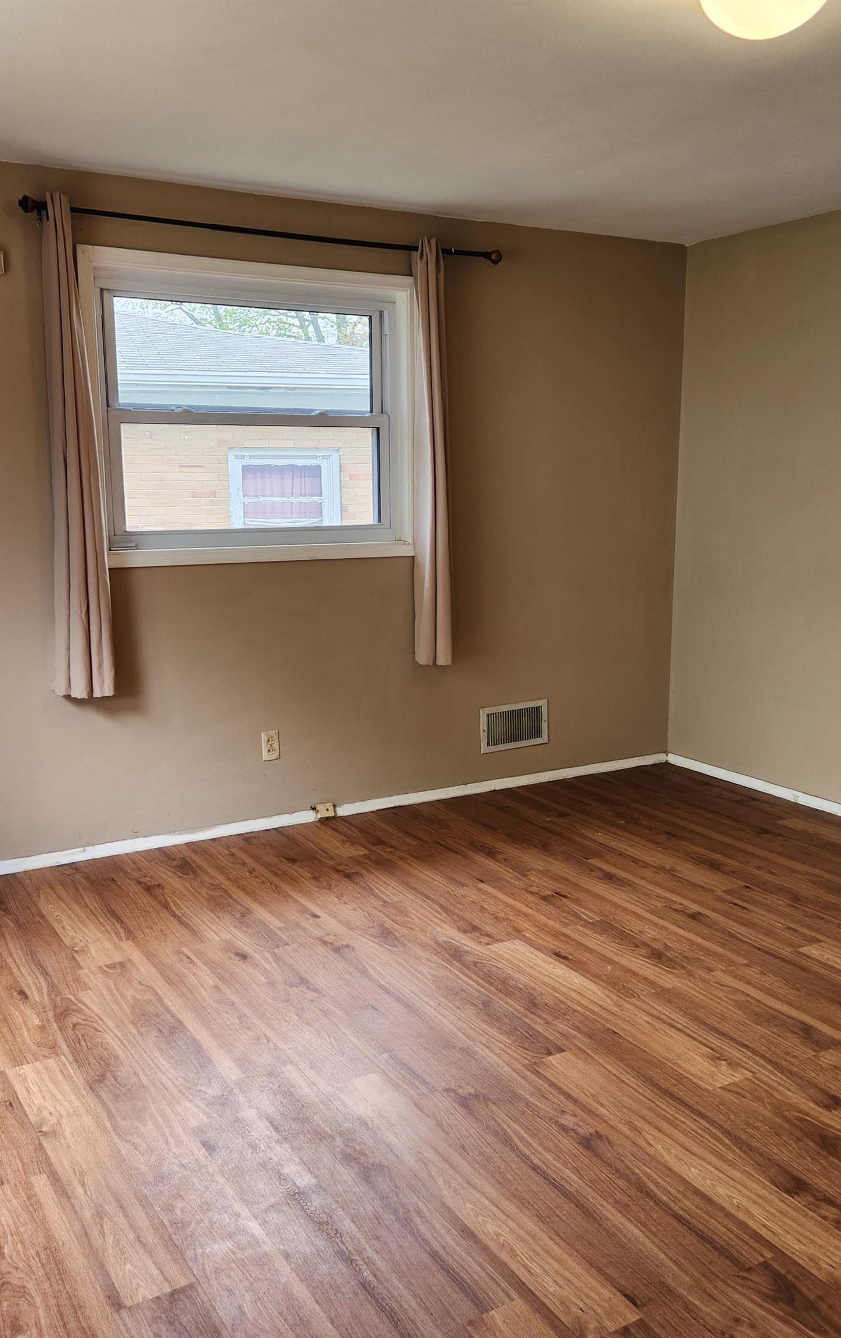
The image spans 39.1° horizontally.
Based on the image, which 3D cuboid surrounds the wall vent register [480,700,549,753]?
[{"bbox_3d":[0.426,0.258,5.309,0.363,0.203,0.022,-6,11,-30],"label":"wall vent register"}]

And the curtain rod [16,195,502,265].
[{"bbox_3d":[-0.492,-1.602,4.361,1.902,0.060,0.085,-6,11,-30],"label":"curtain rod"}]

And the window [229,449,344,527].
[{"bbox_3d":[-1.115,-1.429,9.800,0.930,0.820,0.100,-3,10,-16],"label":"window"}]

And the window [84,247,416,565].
[{"bbox_3d":[-0.603,-0.966,4.520,1.359,1.117,0.110,-6,11,-30],"label":"window"}]

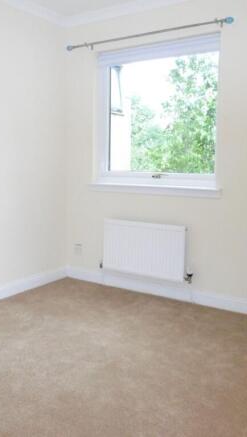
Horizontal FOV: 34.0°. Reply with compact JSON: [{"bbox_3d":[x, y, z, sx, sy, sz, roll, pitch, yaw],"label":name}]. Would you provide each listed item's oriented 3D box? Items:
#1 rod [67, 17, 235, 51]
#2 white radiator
[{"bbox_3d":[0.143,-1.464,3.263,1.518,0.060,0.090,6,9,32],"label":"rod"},{"bbox_3d":[0.180,0.254,3.468,0.790,0.450,0.080,6,9,32],"label":"white radiator"}]

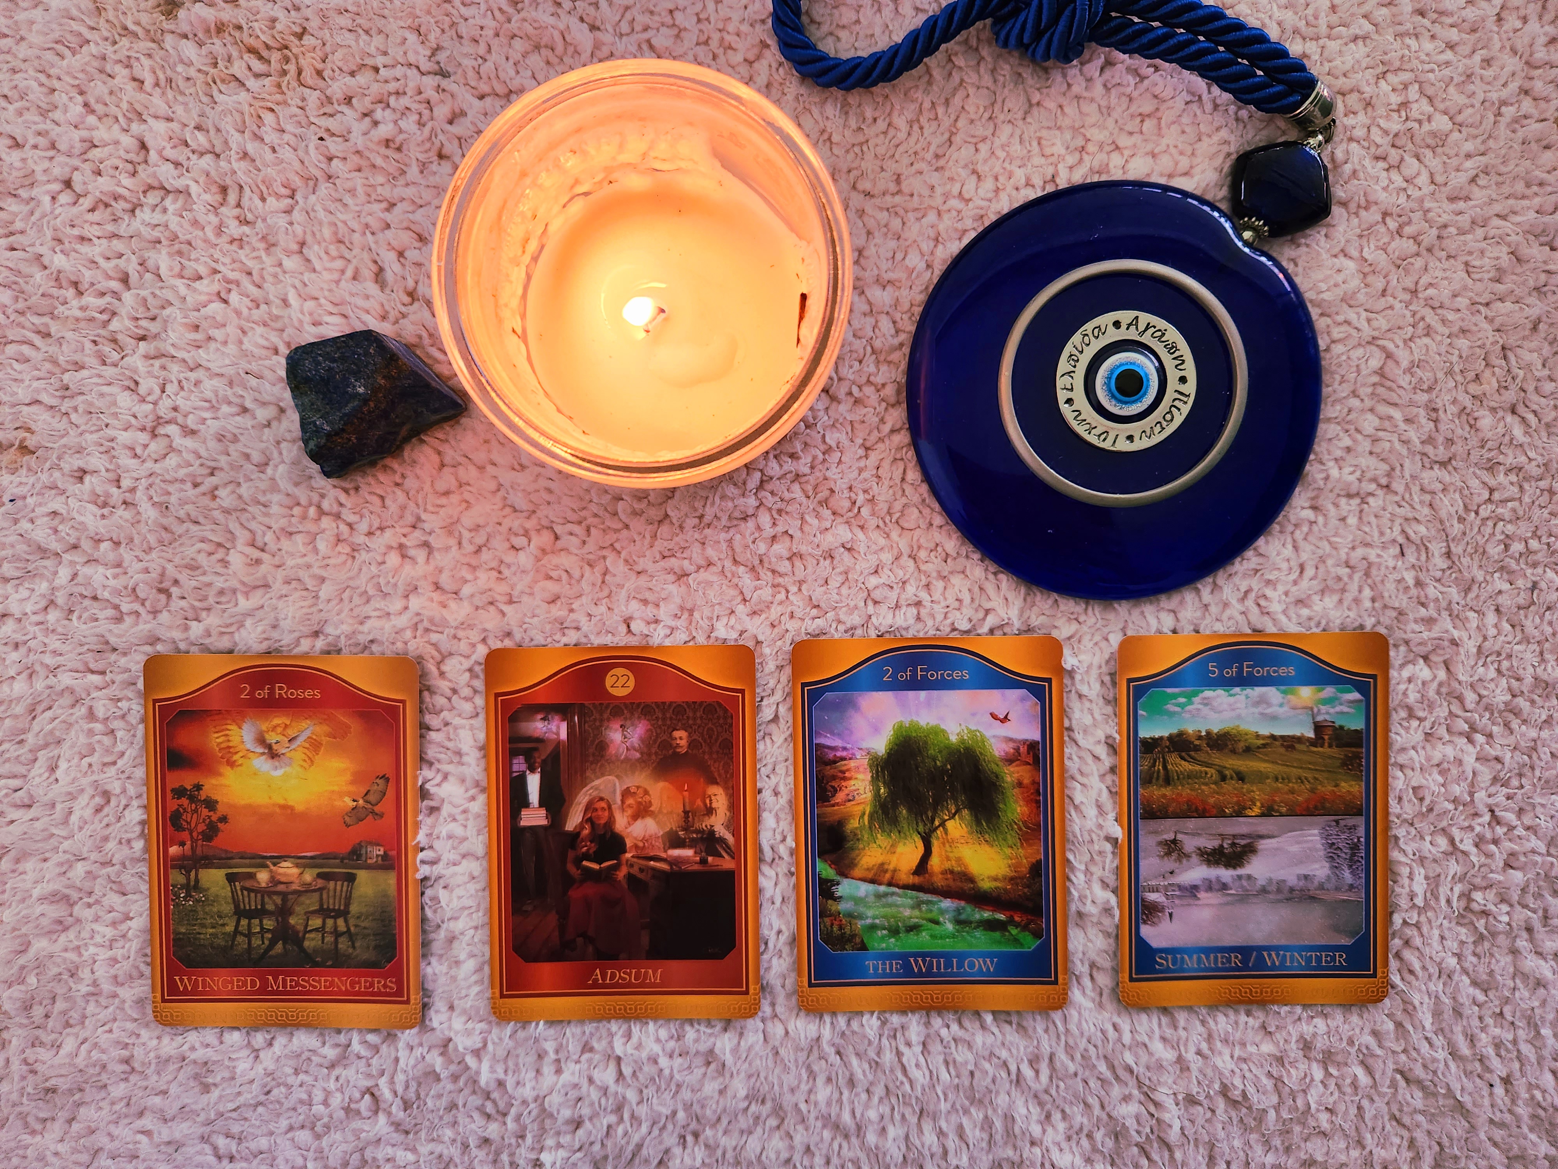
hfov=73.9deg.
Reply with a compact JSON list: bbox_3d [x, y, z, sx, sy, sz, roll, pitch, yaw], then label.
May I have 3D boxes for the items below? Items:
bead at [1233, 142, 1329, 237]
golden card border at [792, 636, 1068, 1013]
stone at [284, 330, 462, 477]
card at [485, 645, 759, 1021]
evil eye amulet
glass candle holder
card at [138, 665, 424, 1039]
[{"bbox_3d":[0.126,-0.099,0.258,0.025,0.014,0.023,-3,92,0],"label":"bead"},{"bbox_3d":[0.040,0.063,0.270,0.071,0.001,0.098,-1,92,0],"label":"golden card border"},{"bbox_3d":[-0.102,-0.049,0.254,0.040,0.025,0.033,-26,92,1],"label":"stone"},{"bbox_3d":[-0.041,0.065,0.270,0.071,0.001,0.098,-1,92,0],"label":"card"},{"bbox_3d":[0.086,-0.049,0.263,0.105,0.009,0.105,42,91,-1],"label":"evil eye amulet"},{"bbox_3d":[-0.027,-0.062,0.235,0.082,0.062,0.082,0,92,0],"label":"glass candle holder"},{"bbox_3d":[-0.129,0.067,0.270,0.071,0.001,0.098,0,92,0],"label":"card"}]

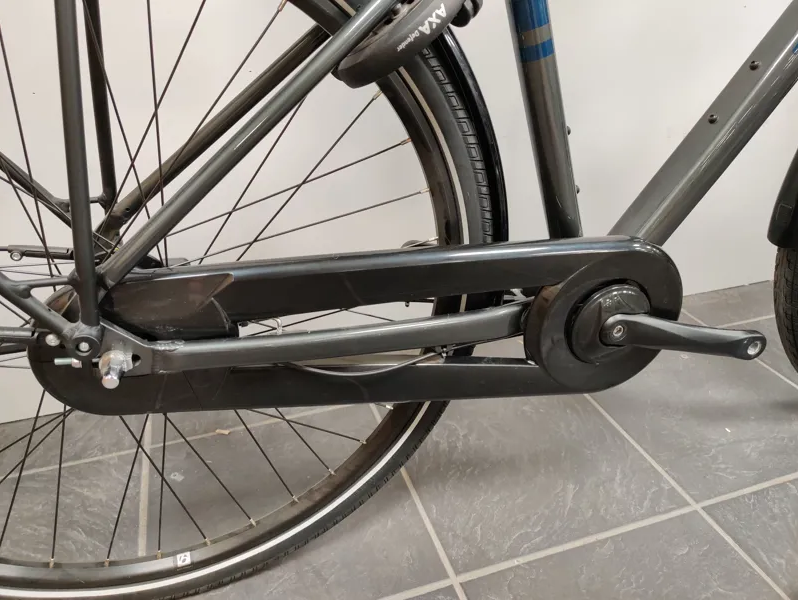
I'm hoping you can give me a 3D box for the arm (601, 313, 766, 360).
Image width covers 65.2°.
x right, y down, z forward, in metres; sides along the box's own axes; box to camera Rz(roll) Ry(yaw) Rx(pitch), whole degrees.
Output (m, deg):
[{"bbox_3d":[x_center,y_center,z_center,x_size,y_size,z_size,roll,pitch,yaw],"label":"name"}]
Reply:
[{"bbox_3d":[0.304,0.037,0.673,0.202,0.034,0.030,6,24,-15],"label":"arm"}]

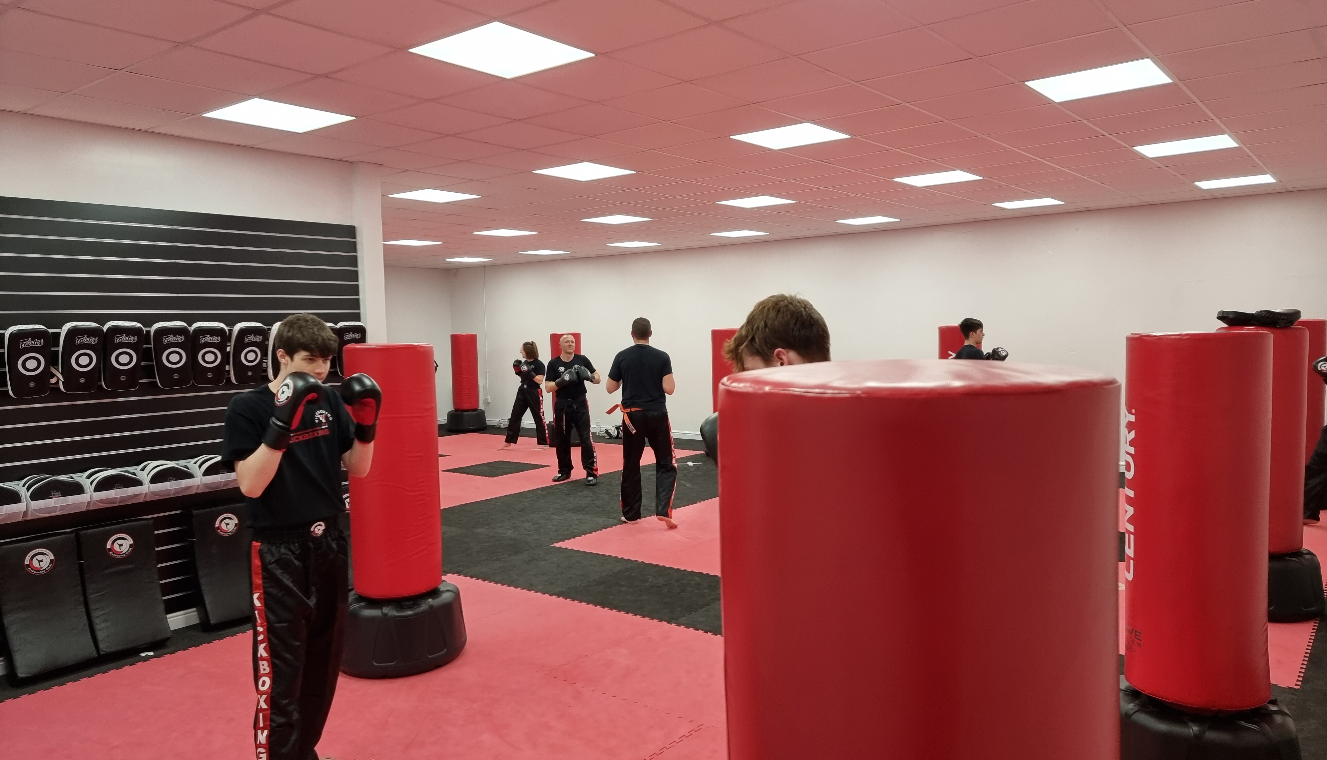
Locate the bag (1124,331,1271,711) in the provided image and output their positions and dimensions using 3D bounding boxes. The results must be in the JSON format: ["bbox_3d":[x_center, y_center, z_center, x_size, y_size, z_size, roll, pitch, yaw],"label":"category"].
[{"bbox_3d":[1.933,0.474,3.336,0.457,1.295,0.457,1,4,30],"label":"bag"}]

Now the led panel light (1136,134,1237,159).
[{"bbox_3d":[3.724,-1.670,6.546,0.595,0.035,0.595,1,4,39],"label":"led panel light"}]

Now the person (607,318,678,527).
[{"bbox_3d":[-0.190,0.362,8.184,0.610,1.810,0.500,-2,3,-2],"label":"person"}]

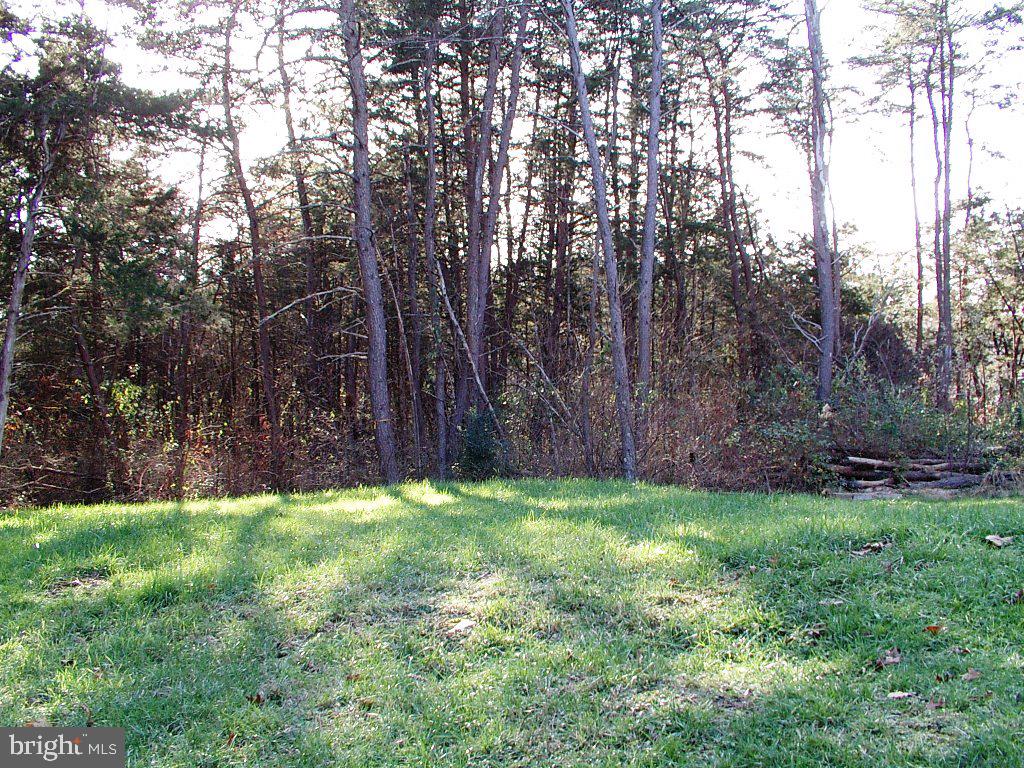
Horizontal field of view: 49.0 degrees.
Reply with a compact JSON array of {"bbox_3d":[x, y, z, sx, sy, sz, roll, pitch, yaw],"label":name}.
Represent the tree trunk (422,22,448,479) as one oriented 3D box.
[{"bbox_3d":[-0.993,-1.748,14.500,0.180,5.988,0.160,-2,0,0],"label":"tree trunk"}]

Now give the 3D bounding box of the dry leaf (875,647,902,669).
[{"bbox_3d":[1.943,1.411,5.800,0.145,0.060,0.130,0,0,0],"label":"dry leaf"}]

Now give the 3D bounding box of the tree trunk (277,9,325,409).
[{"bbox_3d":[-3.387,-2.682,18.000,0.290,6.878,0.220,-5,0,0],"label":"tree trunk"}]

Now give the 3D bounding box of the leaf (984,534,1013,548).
[{"bbox_3d":[3.982,1.289,9.200,0.225,0.060,0.180,0,0,0],"label":"leaf"}]

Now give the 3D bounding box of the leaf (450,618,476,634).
[{"bbox_3d":[-0.280,1.402,6.500,0.150,0.050,0.130,0,0,0],"label":"leaf"}]

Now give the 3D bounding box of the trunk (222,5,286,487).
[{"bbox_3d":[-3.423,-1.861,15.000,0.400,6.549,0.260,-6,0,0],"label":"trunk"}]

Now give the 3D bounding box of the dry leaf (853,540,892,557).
[{"bbox_3d":[2.854,1.302,8.900,0.310,0.060,0.200,0,0,0],"label":"dry leaf"}]

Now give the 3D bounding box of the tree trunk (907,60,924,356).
[{"bbox_3d":[8.256,-3.427,23.000,0.180,6.551,0.140,-2,0,0],"label":"tree trunk"}]

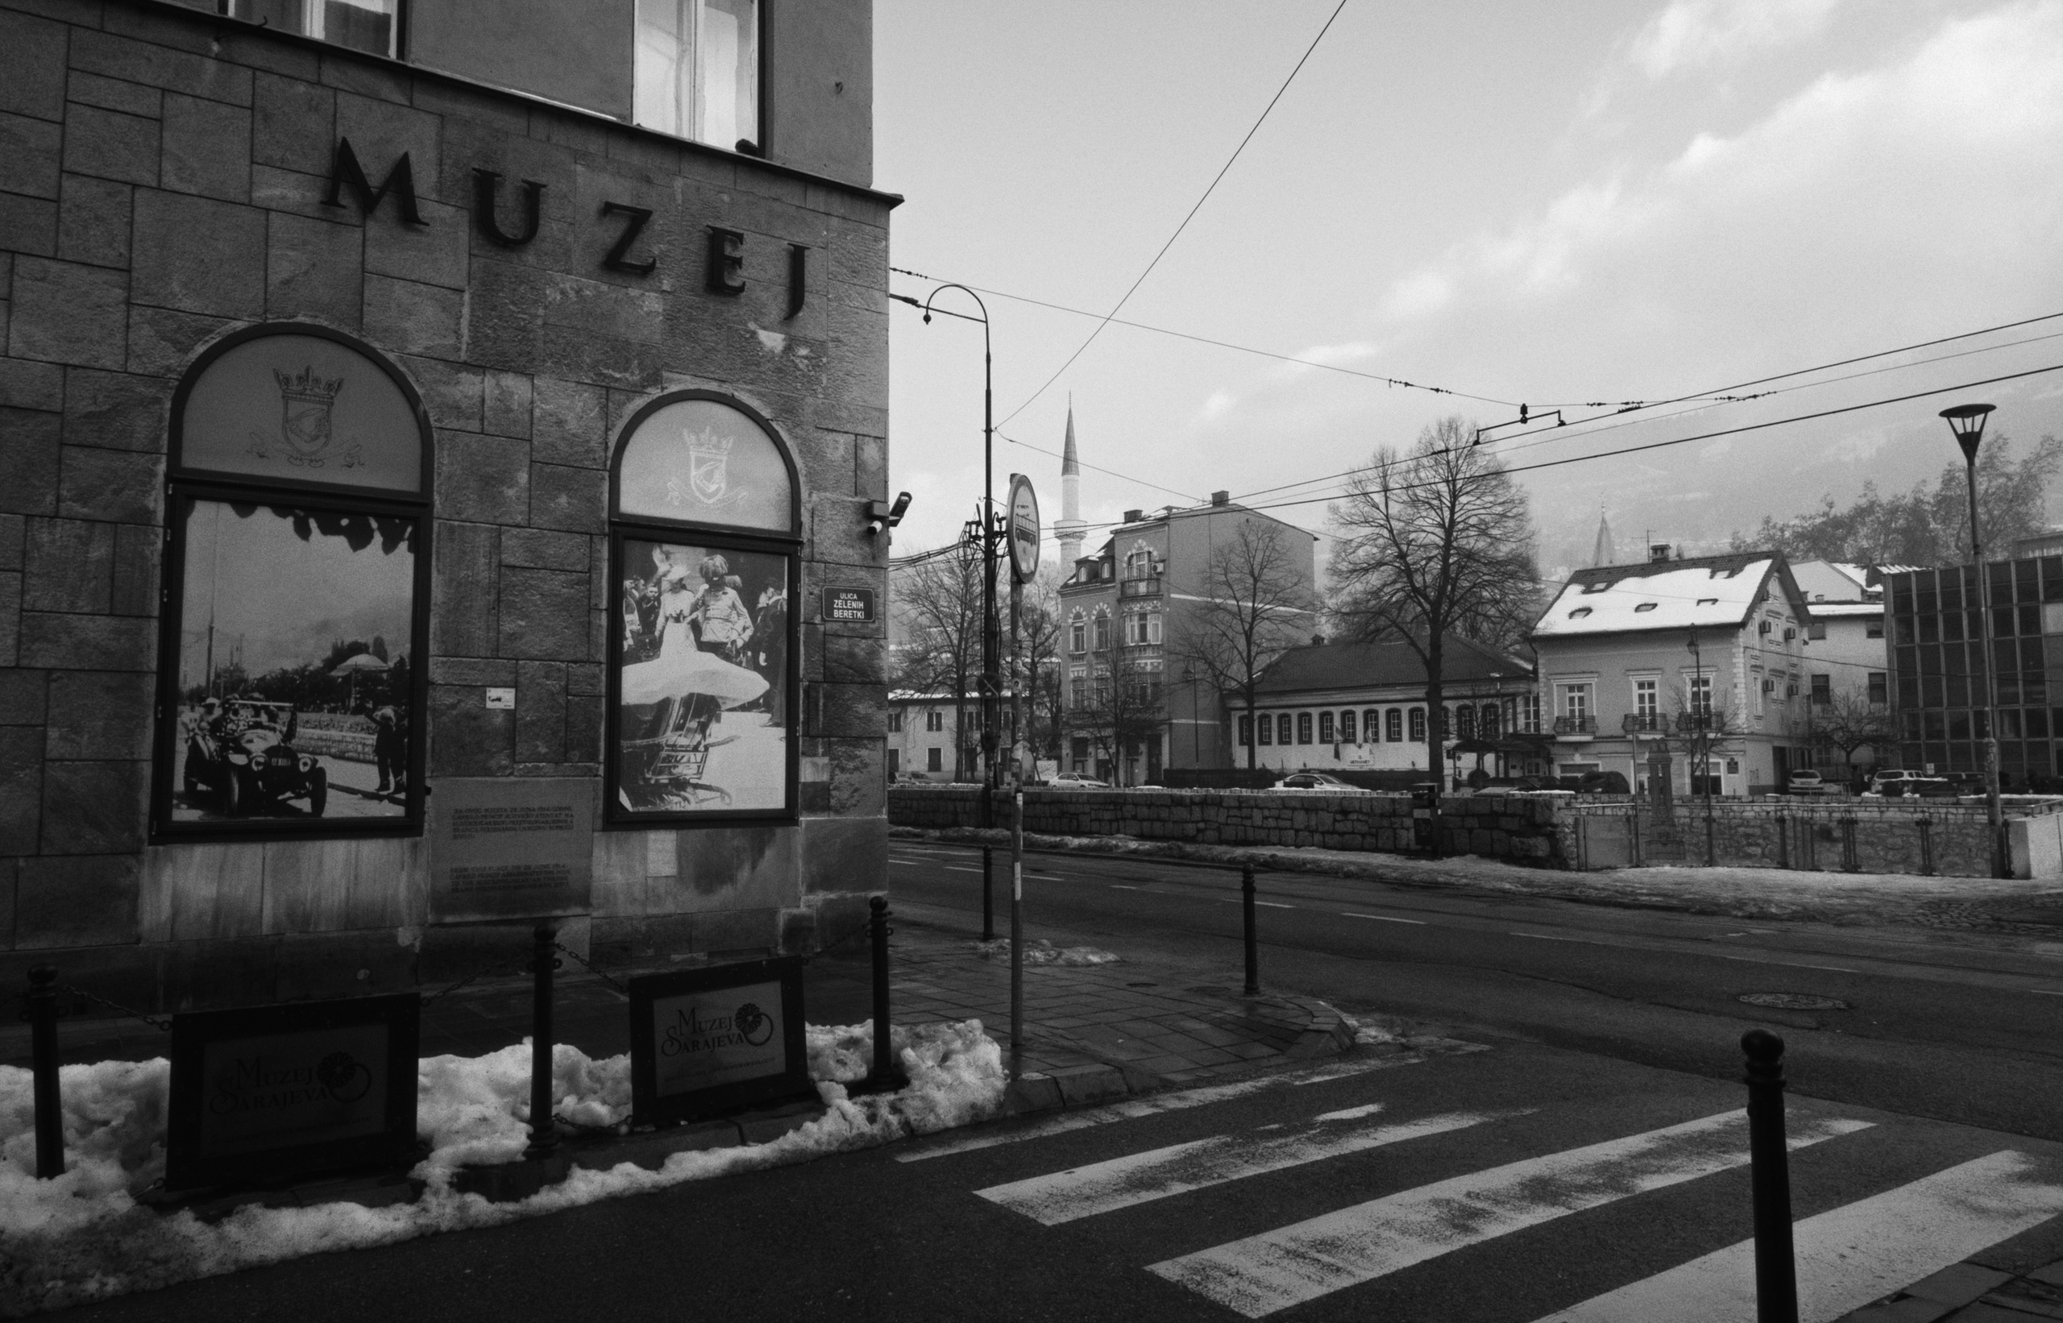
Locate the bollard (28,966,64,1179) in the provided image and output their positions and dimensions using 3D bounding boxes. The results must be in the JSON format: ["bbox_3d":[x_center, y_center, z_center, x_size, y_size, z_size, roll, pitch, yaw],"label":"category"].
[{"bbox_3d":[-3.104,1.401,4.378,0.130,0.885,0.130,3,-6,-34],"label":"bollard"}]

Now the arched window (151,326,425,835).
[{"bbox_3d":[-4.891,-0.551,9.241,1.610,3.475,0.200,3,-6,-34],"label":"arched window"}]

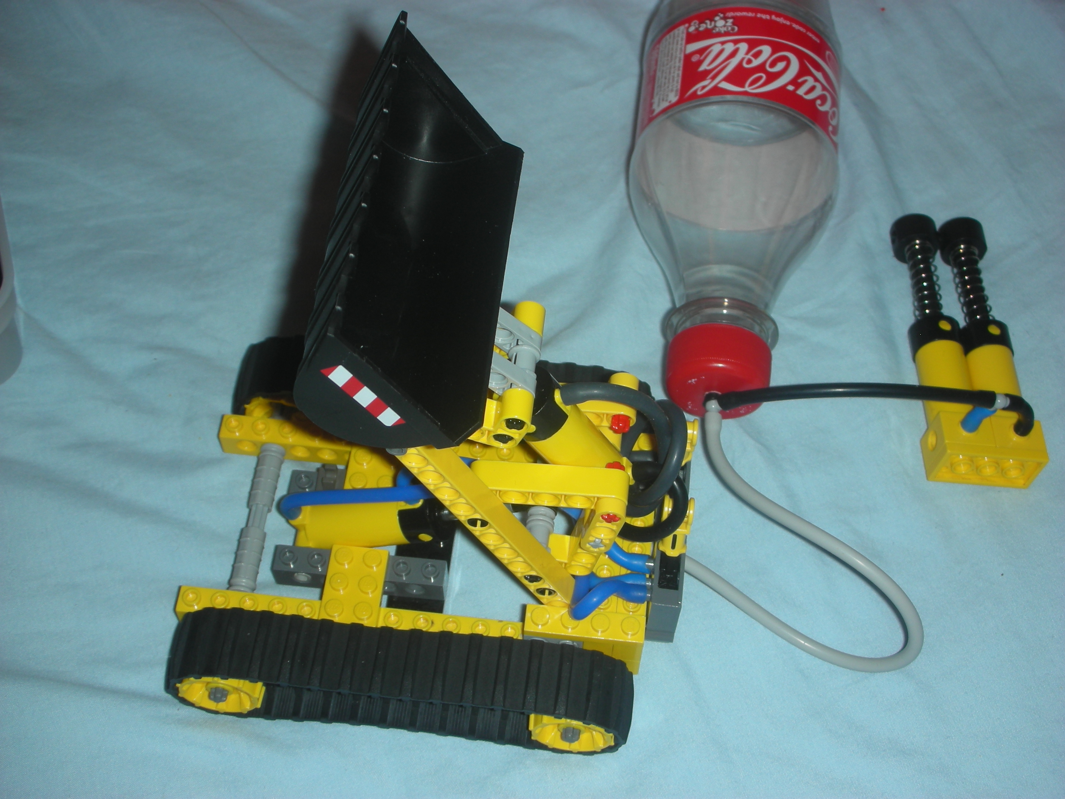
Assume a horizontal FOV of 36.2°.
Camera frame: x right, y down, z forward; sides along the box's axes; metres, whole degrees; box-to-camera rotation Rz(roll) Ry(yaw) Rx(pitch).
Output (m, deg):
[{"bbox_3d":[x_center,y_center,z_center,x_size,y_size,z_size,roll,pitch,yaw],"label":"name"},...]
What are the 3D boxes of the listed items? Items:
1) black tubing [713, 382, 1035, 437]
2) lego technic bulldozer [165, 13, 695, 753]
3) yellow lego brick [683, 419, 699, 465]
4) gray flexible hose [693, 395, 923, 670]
[{"bbox_3d":[0.100,0.003,0.478,0.099,0.021,0.011,0,58,-1],"label":"black tubing"},{"bbox_3d":[-0.025,0.001,0.401,0.139,0.178,0.107,6,58,3],"label":"lego technic bulldozer"},{"bbox_3d":[0.042,0.012,0.446,0.008,0.011,0.012,6,58,3],"label":"yellow lego brick"},{"bbox_3d":[0.074,0.042,0.463,0.086,0.032,0.040,35,64,19],"label":"gray flexible hose"}]

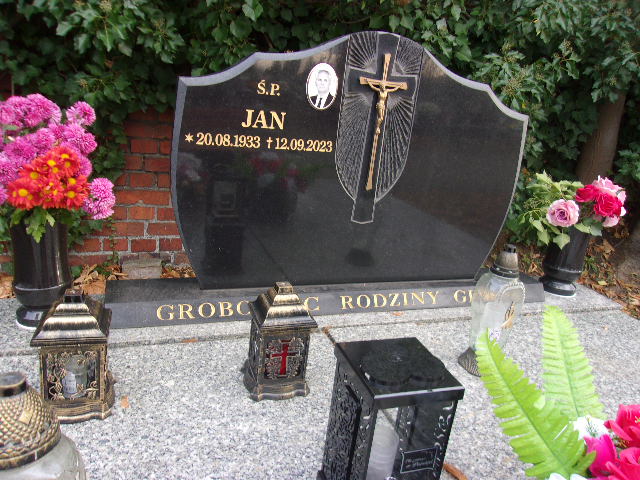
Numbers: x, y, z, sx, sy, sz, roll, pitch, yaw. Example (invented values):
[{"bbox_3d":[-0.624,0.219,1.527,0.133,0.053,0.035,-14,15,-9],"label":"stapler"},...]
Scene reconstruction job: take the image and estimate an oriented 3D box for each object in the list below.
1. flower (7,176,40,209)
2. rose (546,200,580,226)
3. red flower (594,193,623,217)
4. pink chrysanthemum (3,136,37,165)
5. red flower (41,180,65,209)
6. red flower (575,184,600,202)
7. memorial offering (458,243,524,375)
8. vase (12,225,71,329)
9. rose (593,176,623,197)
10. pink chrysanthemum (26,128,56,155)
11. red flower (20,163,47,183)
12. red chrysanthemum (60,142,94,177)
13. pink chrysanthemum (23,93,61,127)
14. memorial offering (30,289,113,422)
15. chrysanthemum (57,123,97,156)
[{"bbox_3d":[-0.708,-0.113,1.192,0.079,0.074,0.043,-4,20,-30],"label":"flower"},{"bbox_3d":[0.873,-0.101,1.793,0.116,0.101,0.084,14,19,25],"label":"rose"},{"bbox_3d":[1.035,-0.124,1.792,0.098,0.077,0.067,16,20,28],"label":"red flower"},{"bbox_3d":[-0.650,-0.194,1.078,0.071,0.060,0.053,-4,20,-30],"label":"pink chrysanthemum"},{"bbox_3d":[-0.655,-0.114,1.222,0.064,0.071,0.043,-3,19,-28],"label":"red flower"},{"bbox_3d":[0.978,-0.170,1.824,0.092,0.064,0.064,15,19,26],"label":"red flower"},{"bbox_3d":[0.441,0.169,1.247,0.130,0.327,0.120,2,18,-14],"label":"memorial offering"},{"bbox_3d":[-0.734,0.074,1.316,0.157,0.282,0.157,0,18,-20],"label":"vase"},{"bbox_3d":[1.022,-0.186,1.769,0.099,0.085,0.089,16,19,28],"label":"rose"},{"bbox_3d":[-0.616,-0.218,1.102,0.066,0.057,0.050,-3,20,-29],"label":"pink chrysanthemum"},{"bbox_3d":[-0.689,-0.162,1.201,0.065,0.056,0.040,-4,20,-29],"label":"red flower"},{"bbox_3d":[-0.609,-0.200,1.242,0.082,0.082,0.051,-2,19,-26],"label":"red chrysanthemum"},{"bbox_3d":[-0.620,-0.291,1.109,0.084,0.075,0.068,-3,20,-28],"label":"pink chrysanthemum"},{"bbox_3d":[-0.481,0.220,0.986,0.126,0.252,0.126,0,18,-18],"label":"memorial offering"},{"bbox_3d":[-0.563,-0.233,1.152,0.092,0.079,0.074,-6,21,-35],"label":"chrysanthemum"}]

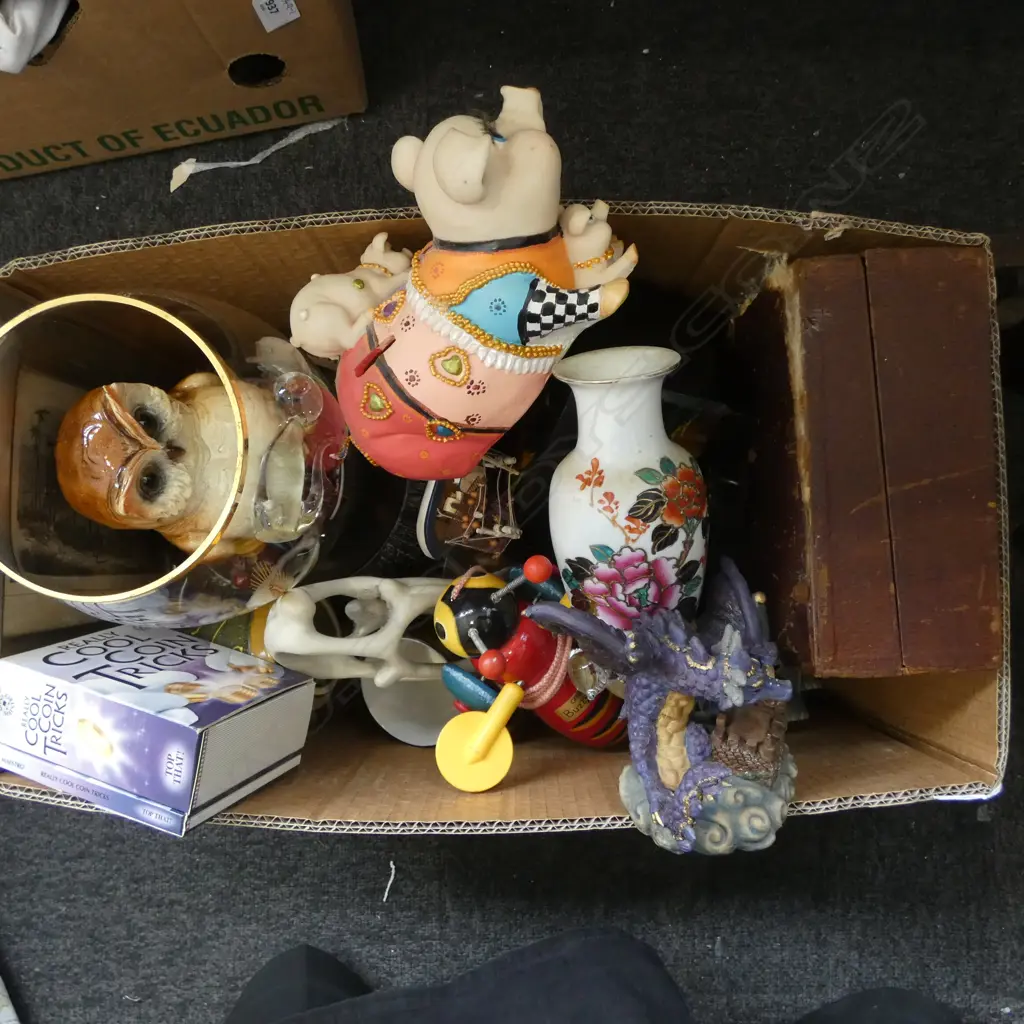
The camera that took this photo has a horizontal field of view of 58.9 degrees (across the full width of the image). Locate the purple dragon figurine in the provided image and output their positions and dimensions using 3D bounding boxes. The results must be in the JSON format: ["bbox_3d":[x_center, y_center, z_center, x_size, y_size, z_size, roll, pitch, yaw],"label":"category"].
[{"bbox_3d":[0.074,0.082,0.415,0.097,0.112,0.108,-26,127,-28],"label":"purple dragon figurine"}]

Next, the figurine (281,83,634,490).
[{"bbox_3d":[-0.022,-0.101,0.408,0.140,0.125,0.175,38,124,34],"label":"figurine"}]

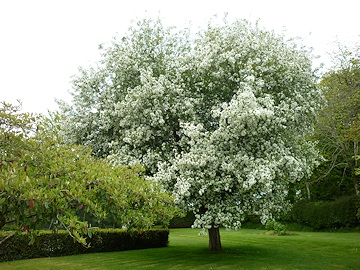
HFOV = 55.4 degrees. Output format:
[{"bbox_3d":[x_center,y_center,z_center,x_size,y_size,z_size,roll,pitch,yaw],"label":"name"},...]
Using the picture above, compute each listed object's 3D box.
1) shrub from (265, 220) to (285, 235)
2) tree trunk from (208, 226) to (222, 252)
[{"bbox_3d":[6.817,6.603,24.626,1.550,1.100,1.500,0,-13,0],"label":"shrub"},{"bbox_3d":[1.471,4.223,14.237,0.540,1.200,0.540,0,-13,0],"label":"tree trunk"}]

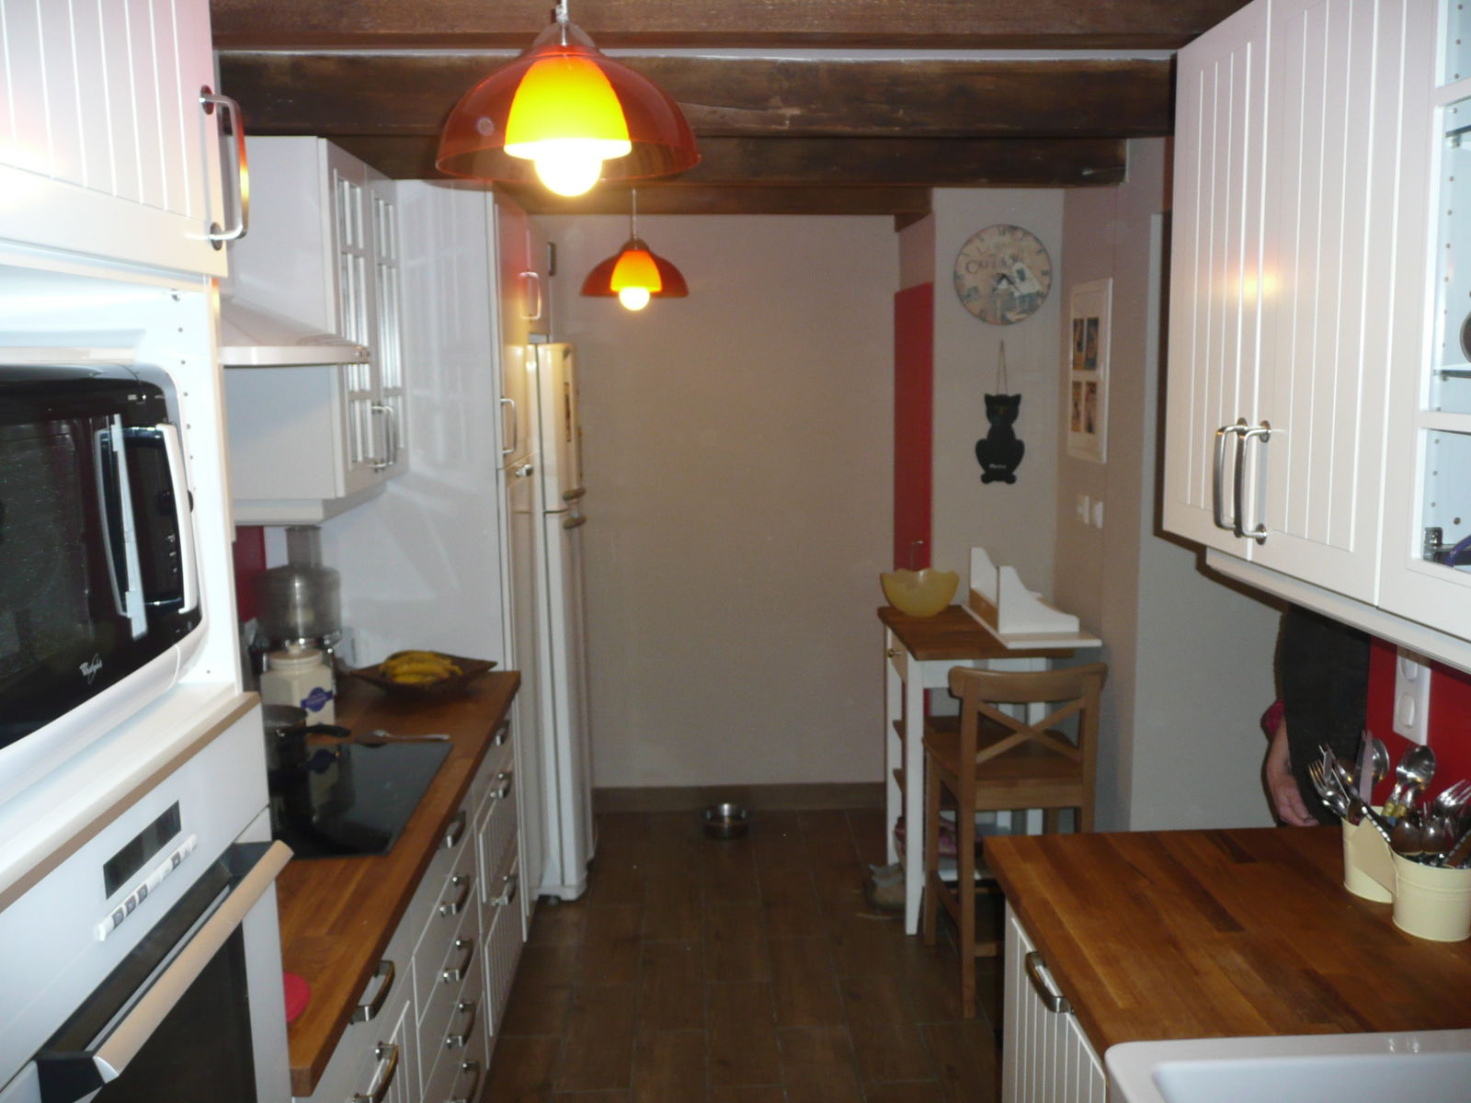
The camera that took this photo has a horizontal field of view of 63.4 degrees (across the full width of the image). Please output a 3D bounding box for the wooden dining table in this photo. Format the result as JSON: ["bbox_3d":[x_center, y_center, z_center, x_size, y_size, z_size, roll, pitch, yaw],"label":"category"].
[{"bbox_3d":[0.734,0.676,3.764,0.460,0.900,0.620,-1,9,-2],"label":"wooden dining table"}]

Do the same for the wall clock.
[{"bbox_3d":[0.863,-0.893,3.849,0.322,0.313,0.030,-1,9,-2],"label":"wall clock"}]

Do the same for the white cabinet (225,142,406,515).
[{"bbox_3d":[-0.999,-0.480,2.686,0.380,0.760,0.610,-1,9,-2],"label":"white cabinet"}]

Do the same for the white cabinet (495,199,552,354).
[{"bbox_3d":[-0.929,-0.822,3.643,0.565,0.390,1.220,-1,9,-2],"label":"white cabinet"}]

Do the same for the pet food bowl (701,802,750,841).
[{"bbox_3d":[-0.039,1.005,4.415,0.172,0.075,0.172,-1,9,-2],"label":"pet food bowl"}]

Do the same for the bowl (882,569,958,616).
[{"bbox_3d":[0.595,0.137,3.886,0.256,0.130,0.256,-1,9,0],"label":"bowl"}]

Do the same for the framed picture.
[{"bbox_3d":[1.080,-0.554,3.674,0.022,0.537,0.330,-1,9,-2],"label":"framed picture"}]

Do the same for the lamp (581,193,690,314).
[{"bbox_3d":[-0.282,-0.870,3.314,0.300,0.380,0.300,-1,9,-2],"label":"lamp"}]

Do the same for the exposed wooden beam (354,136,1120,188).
[{"bbox_3d":[-0.082,-1.001,3.027,2.120,0.135,0.110,-1,9,-2],"label":"exposed wooden beam"}]

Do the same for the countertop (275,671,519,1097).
[{"bbox_3d":[-0.840,0.486,2.266,0.620,0.040,1.780,-1,9,-2],"label":"countertop"}]

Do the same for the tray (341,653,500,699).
[{"bbox_3d":[-0.766,0.320,2.926,0.260,0.075,0.260,6,11,32],"label":"tray"}]

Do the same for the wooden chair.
[{"bbox_3d":[0.718,0.736,3.246,0.395,0.945,0.460,-1,9,-2],"label":"wooden chair"}]

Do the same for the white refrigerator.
[{"bbox_3d":[-0.844,0.207,3.984,0.630,1.765,0.600,-1,9,-2],"label":"white refrigerator"}]

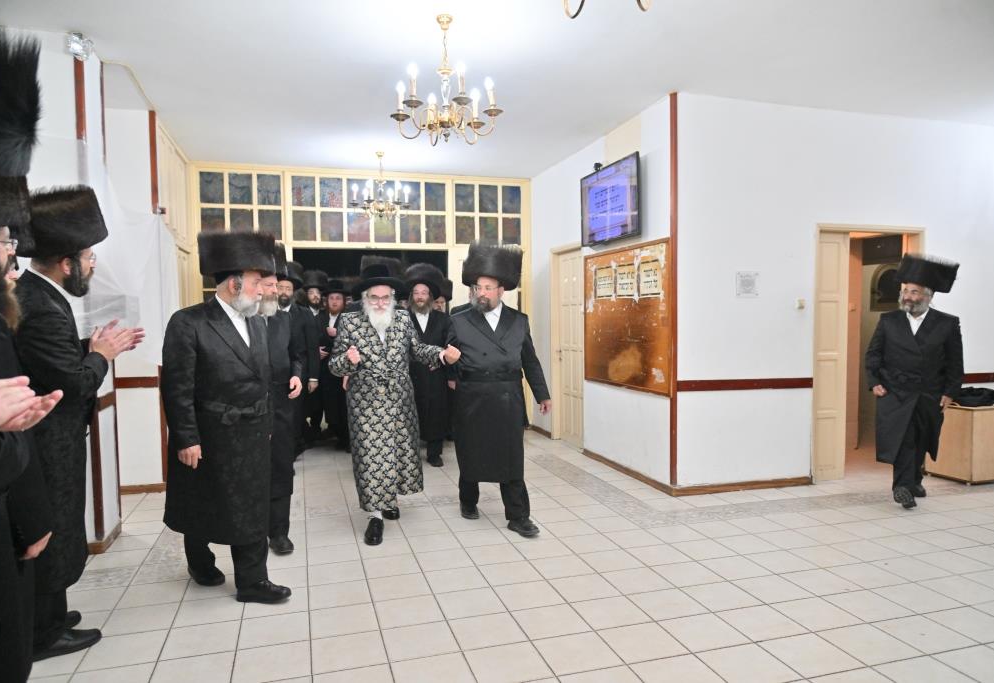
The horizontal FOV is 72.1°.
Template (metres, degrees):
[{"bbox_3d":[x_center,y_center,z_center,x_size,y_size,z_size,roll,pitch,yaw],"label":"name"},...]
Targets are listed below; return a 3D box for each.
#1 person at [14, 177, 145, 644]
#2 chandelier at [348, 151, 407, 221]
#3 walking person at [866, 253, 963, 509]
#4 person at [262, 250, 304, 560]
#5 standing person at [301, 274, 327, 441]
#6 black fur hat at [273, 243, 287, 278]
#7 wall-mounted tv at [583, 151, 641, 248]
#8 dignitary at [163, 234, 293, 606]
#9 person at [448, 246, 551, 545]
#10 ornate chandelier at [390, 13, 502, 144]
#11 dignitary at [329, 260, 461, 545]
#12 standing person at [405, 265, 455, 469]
[{"bbox_3d":[-1.907,0.337,3.060,0.630,1.930,0.540,-2,3,-37],"label":"person"},{"bbox_3d":[-1.168,-1.570,6.875,0.605,0.669,0.605,0,2,0],"label":"chandelier"},{"bbox_3d":[3.088,0.278,5.050,0.650,1.800,0.520,1,3,30],"label":"walking person"},{"bbox_3d":[-1.420,0.322,4.260,0.560,1.850,0.500,-3,3,-40],"label":"person"},{"bbox_3d":[-2.016,0.172,7.500,0.520,1.880,0.440,-1,3,-14],"label":"standing person"},{"bbox_3d":[-1.491,-0.510,4.250,0.380,0.210,0.380,-3,3,-40],"label":"black fur hat"},{"bbox_3d":[0.991,-1.185,5.899,0.070,0.635,1.110,-3,3,-17],"label":"wall-mounted tv"},{"bbox_3d":[-1.393,0.373,3.530,0.560,1.810,0.570,1,3,22],"label":"dignitary"},{"bbox_3d":[0.010,0.291,4.600,0.680,1.860,0.540,-1,3,-14],"label":"person"},{"bbox_3d":[-0.281,-1.432,3.733,0.613,0.688,0.613,0,2,0],"label":"ornate chandelier"},{"bbox_3d":[-0.662,0.361,4.500,0.820,1.740,0.580,-1,2,-7],"label":"dignitary"},{"bbox_3d":[-0.649,0.211,6.470,0.550,1.870,0.480,-1,2,-8],"label":"standing person"}]

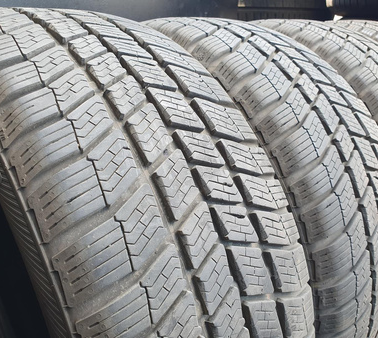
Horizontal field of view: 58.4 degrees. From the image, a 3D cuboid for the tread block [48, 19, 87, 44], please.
[{"bbox_3d":[-0.099,-0.113,0.278,0.027,0.009,0.042,-21,49,-38],"label":"tread block"}]

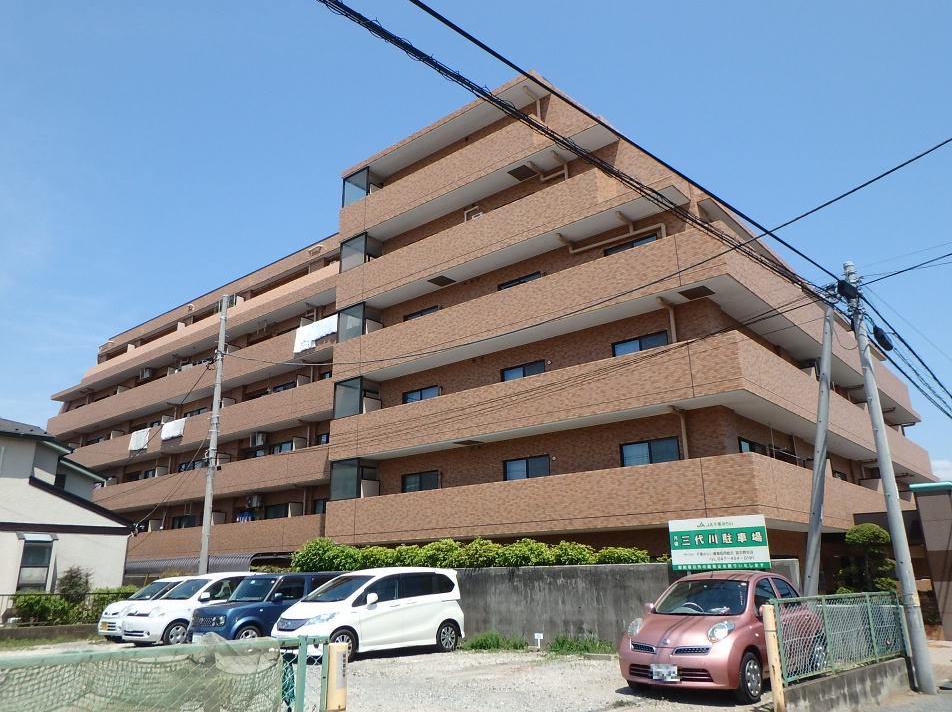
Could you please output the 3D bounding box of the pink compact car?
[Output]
[{"bbox_3d":[3.565,3.877,10.248,1.665,1.525,3.720,-16,-22,40],"label":"pink compact car"}]

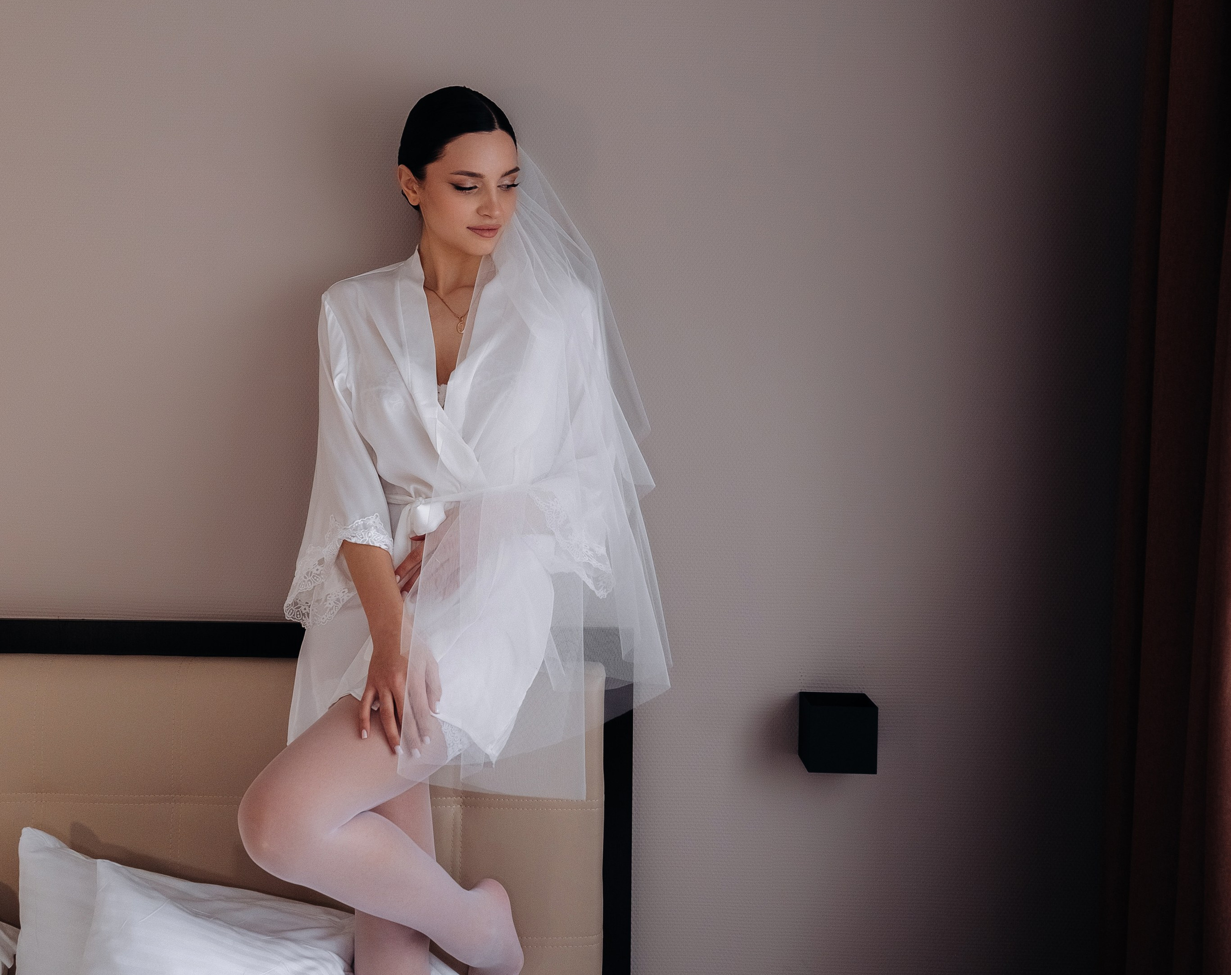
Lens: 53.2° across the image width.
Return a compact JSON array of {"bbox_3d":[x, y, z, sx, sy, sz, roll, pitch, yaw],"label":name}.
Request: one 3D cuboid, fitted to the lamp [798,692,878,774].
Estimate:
[{"bbox_3d":[0.339,0.373,1.871,0.100,0.100,0.100,1,2,0],"label":"lamp"}]

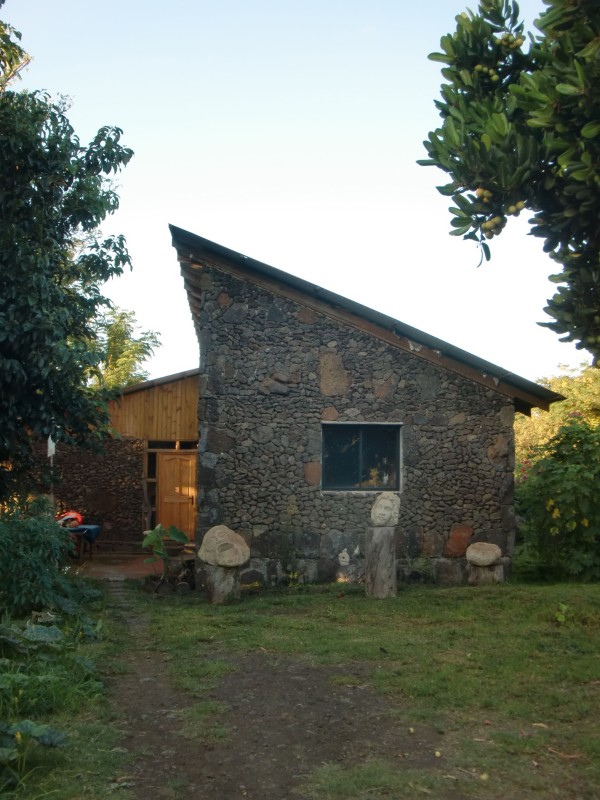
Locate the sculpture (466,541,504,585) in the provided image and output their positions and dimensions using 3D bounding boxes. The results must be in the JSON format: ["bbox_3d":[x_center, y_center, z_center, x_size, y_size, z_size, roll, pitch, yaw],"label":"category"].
[{"bbox_3d":[3.158,2.766,14.950,0.590,0.689,0.520,1,-6,-4],"label":"sculpture"}]

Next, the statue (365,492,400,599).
[{"bbox_3d":[1.290,2.303,13.900,0.540,1.603,0.500,-2,-7,18],"label":"statue"}]

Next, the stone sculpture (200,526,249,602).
[{"bbox_3d":[-1.168,2.529,13.500,0.760,1.144,0.580,1,-6,-4],"label":"stone sculpture"}]

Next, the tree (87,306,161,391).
[{"bbox_3d":[-5.482,0.804,26.603,2.800,7.277,2.800,1,-6,-4],"label":"tree"}]

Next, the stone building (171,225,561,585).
[{"bbox_3d":[0.868,0.558,19.221,6.878,6.302,8.200,1,-6,-4],"label":"stone building"}]

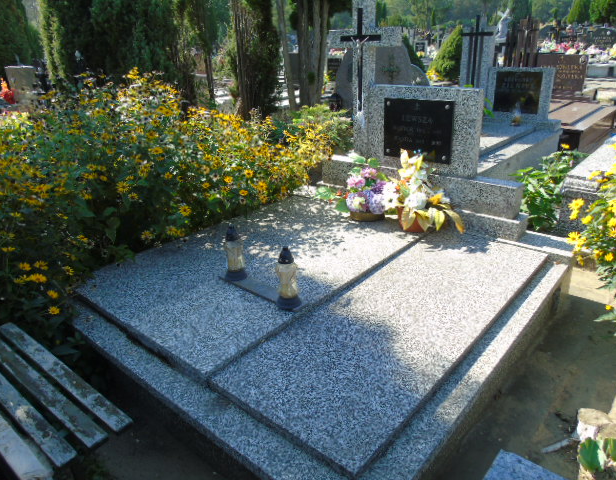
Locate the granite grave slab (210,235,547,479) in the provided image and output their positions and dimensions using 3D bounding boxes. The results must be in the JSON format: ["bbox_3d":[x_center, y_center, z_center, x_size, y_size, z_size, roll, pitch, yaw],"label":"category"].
[{"bbox_3d":[0.462,0.327,2.136,0.680,0.042,1.760,16,30,39],"label":"granite grave slab"}]

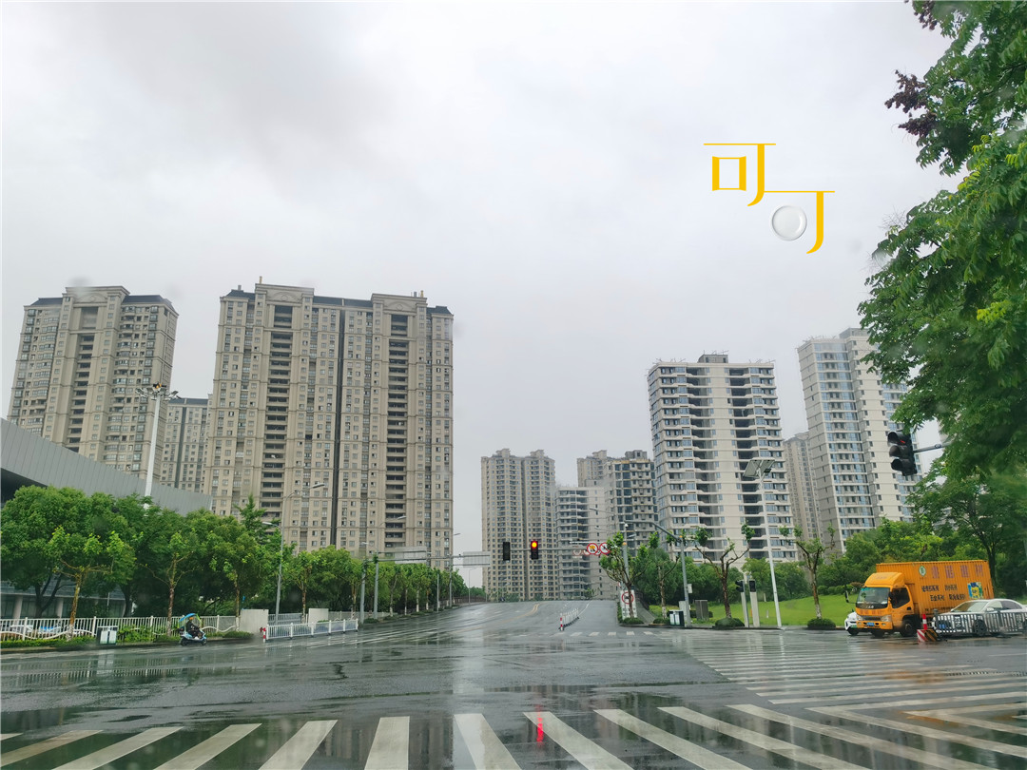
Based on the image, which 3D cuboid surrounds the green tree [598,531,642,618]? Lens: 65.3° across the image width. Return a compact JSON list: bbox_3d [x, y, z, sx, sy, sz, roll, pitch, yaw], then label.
[{"bbox_3d":[7.211,12.927,54.501,3.121,5.916,2.973,2,-16,-10],"label":"green tree"}]

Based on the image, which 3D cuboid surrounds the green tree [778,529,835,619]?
[{"bbox_3d":[18.096,11.698,49.590,3.406,5.721,3.236,2,-16,-10],"label":"green tree"}]

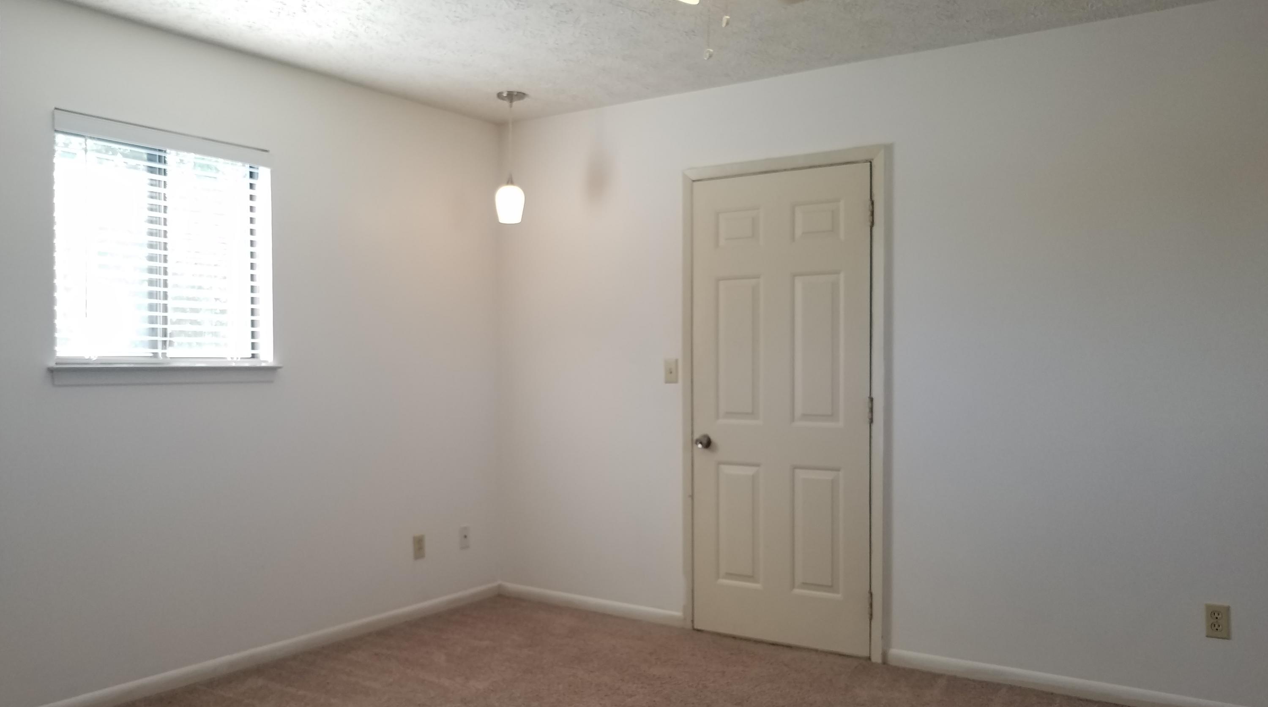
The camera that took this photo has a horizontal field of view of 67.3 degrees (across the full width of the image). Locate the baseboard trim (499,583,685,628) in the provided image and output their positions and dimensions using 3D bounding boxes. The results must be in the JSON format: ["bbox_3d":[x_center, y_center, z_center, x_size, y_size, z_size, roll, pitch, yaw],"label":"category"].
[{"bbox_3d":[-0.246,1.230,4.685,1.130,0.065,0.015,-1,-1,34],"label":"baseboard trim"}]

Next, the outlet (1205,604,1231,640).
[{"bbox_3d":[1.961,0.902,3.195,0.071,0.115,0.010,-1,-1,34],"label":"outlet"}]

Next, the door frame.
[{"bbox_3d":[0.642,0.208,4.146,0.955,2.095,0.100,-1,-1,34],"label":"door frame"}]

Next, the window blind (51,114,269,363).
[{"bbox_3d":[-1.726,-0.392,3.566,0.060,0.860,0.825,-1,-1,34],"label":"window blind"}]

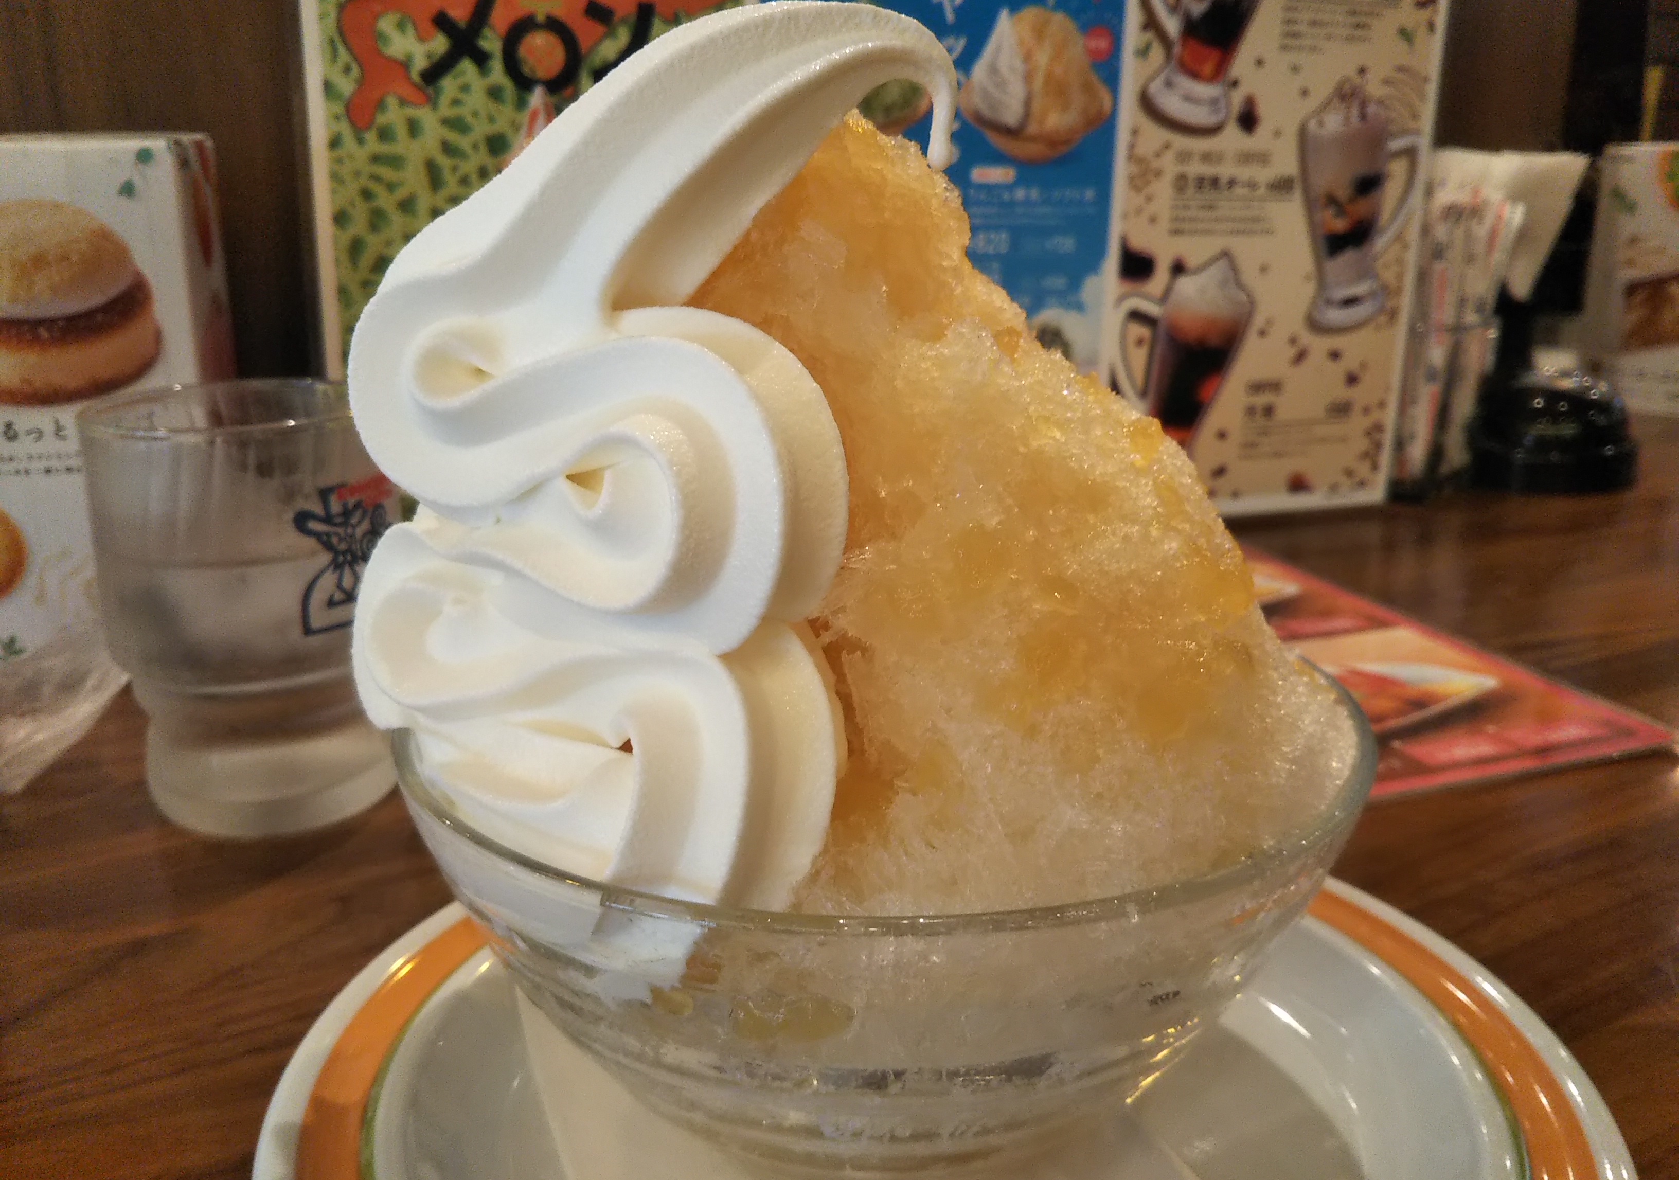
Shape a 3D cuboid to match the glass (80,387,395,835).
[{"bbox_3d":[-0.139,0.002,0.354,0.073,0.095,0.073,0,16,0],"label":"glass"}]

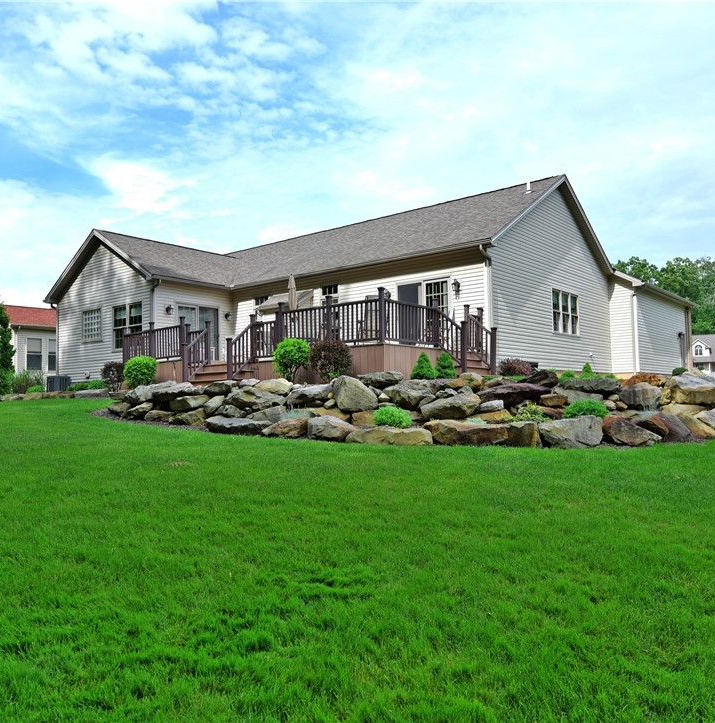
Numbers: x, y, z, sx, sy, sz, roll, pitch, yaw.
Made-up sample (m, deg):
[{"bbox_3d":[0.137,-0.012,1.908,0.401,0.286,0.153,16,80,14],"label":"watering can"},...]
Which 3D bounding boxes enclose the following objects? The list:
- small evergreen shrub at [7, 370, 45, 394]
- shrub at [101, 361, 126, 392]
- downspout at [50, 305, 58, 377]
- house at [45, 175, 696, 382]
[{"bbox_3d":[-13.221,0.836,25.200,1.250,0.980,1.250,1,-3,-28],"label":"small evergreen shrub"},{"bbox_3d":[-7.982,0.491,20.700,0.750,1.020,0.750,1,-3,-21],"label":"shrub"},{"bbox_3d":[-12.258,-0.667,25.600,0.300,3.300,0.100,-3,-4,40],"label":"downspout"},{"bbox_3d":[1.459,-2.294,27.147,19.300,6.500,20.600,-3,-4,40],"label":"house"}]

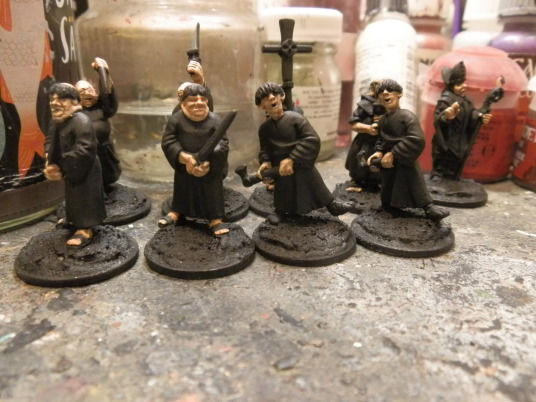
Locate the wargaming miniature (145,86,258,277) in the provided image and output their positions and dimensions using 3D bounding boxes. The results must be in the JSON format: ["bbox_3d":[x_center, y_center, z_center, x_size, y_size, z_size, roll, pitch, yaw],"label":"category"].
[{"bbox_3d":[-0.015,-0.006,0.094,0.025,0.038,0.025,1,19,2],"label":"wargaming miniature"}]

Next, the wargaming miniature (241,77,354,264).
[{"bbox_3d":[0.009,-0.008,0.102,0.026,0.038,0.026,15,26,33],"label":"wargaming miniature"}]

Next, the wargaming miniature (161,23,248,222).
[{"bbox_3d":[-0.018,-0.022,0.120,0.026,0.051,0.026,-3,21,-7],"label":"wargaming miniature"}]

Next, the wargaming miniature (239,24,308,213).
[{"bbox_3d":[0.007,-0.023,0.123,0.025,0.052,0.025,2,19,4],"label":"wargaming miniature"}]

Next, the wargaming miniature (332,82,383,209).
[{"bbox_3d":[0.033,-0.017,0.130,0.025,0.037,0.025,2,19,5],"label":"wargaming miniature"}]

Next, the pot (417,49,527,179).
[{"bbox_3d":[0.072,-0.032,0.156,0.035,0.044,0.035,0,21,0],"label":"pot"}]

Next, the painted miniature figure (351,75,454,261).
[{"bbox_3d":[0.033,-0.009,0.104,0.028,0.038,0.025,-16,25,-39],"label":"painted miniature figure"}]

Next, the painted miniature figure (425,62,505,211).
[{"bbox_3d":[0.057,-0.021,0.133,0.026,0.041,0.026,-12,24,-28],"label":"painted miniature figure"}]

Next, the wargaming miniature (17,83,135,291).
[{"bbox_3d":[-0.042,-0.005,0.091,0.025,0.038,0.025,15,24,36],"label":"wargaming miniature"}]

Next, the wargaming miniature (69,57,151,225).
[{"bbox_3d":[-0.048,-0.017,0.120,0.026,0.043,0.026,-8,23,-20],"label":"wargaming miniature"}]

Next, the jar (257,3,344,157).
[{"bbox_3d":[0.013,-0.048,0.180,0.034,0.057,0.034,0,21,0],"label":"jar"}]

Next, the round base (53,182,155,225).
[{"bbox_3d":[-0.048,0.001,0.127,0.025,0.004,0.025,0,21,0],"label":"round base"}]

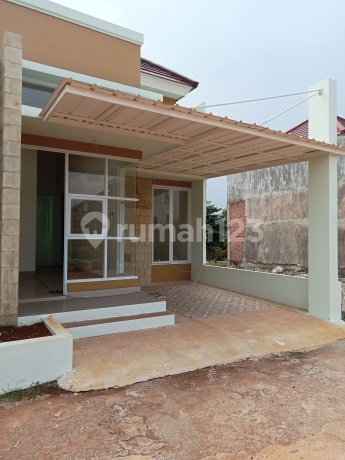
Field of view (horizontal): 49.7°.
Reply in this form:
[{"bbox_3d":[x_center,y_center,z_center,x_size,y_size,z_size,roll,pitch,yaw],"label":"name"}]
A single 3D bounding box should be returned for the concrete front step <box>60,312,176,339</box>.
[{"bbox_3d":[-0.823,1.406,5.476,1.884,0.157,0.275,1,-1,-33],"label":"concrete front step"}]

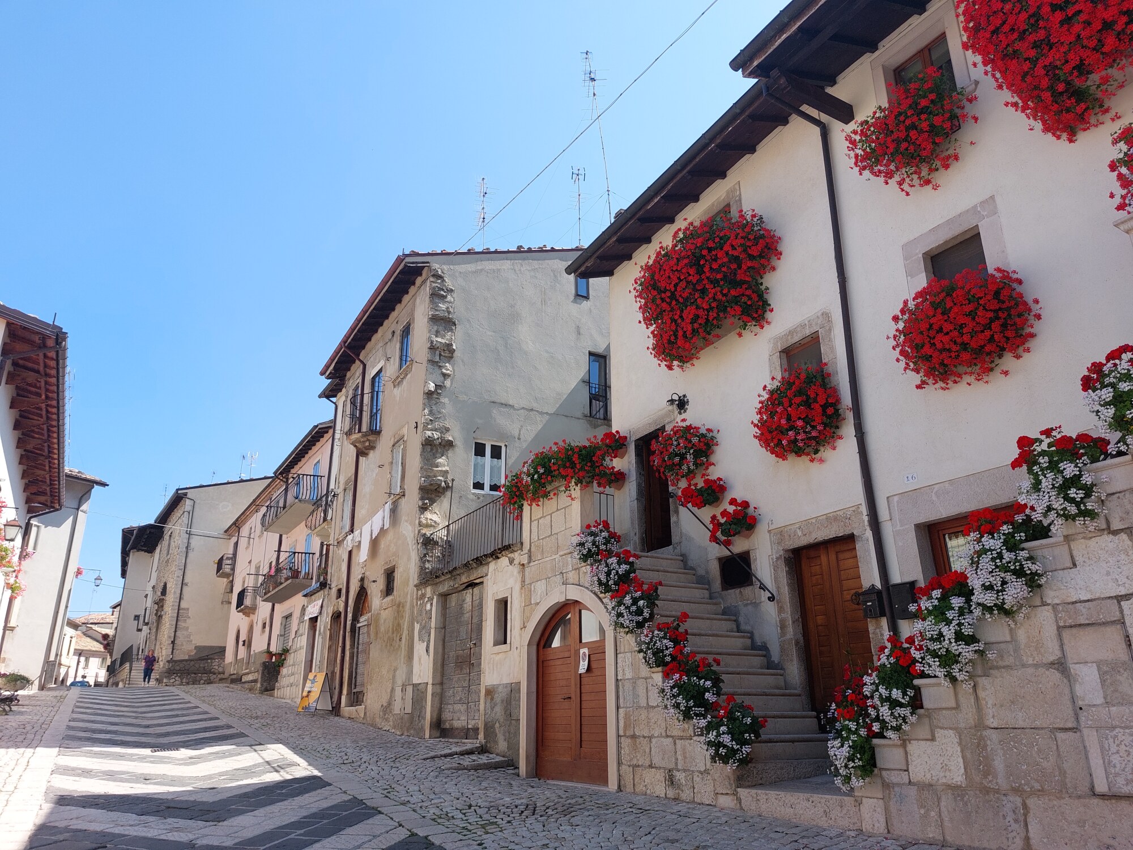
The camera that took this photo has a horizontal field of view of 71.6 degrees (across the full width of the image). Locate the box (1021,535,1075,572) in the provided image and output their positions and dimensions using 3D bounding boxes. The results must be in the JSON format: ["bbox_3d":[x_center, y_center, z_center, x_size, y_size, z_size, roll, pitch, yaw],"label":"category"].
[{"bbox_3d":[3.150,0.853,5.062,0.240,0.200,0.305,11,-23,-27],"label":"box"}]

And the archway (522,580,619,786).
[{"bbox_3d":[0.093,3.116,9.618,0.300,2.291,2.213,12,-24,-29],"label":"archway"}]

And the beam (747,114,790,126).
[{"bbox_3d":[2.719,-4.112,10.598,0.710,0.125,0.095,-8,-14,-32],"label":"beam"}]

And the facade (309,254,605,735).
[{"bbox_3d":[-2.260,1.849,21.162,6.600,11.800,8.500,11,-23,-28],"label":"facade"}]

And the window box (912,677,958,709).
[{"bbox_3d":[2.680,1.921,5.591,0.240,0.185,0.320,11,-23,-27],"label":"window box"}]

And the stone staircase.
[{"bbox_3d":[1.525,2.521,8.811,1.220,2.610,2.600,11,-23,-27],"label":"stone staircase"}]

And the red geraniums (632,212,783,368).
[{"bbox_3d":[1.929,-1.921,11.218,0.800,1.800,2.500,11,-23,-27],"label":"red geraniums"}]

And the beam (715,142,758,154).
[{"bbox_3d":[2.402,-3.908,11.139,0.710,0.125,0.095,-8,-14,-32],"label":"beam"}]

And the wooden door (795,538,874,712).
[{"bbox_3d":[3.024,2.336,8.704,0.100,2.040,1.040,11,-23,-27],"label":"wooden door"}]

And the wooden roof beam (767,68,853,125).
[{"bbox_3d":[3.001,-3.947,9.486,1.220,0.220,0.140,12,-23,-28],"label":"wooden roof beam"}]

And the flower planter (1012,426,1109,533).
[{"bbox_3d":[3.093,0.341,4.915,0.380,0.580,0.450,11,-23,-27],"label":"flower planter"}]

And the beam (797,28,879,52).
[{"bbox_3d":[2.930,-4.160,8.433,1.292,0.120,0.120,-9,-12,-35],"label":"beam"}]

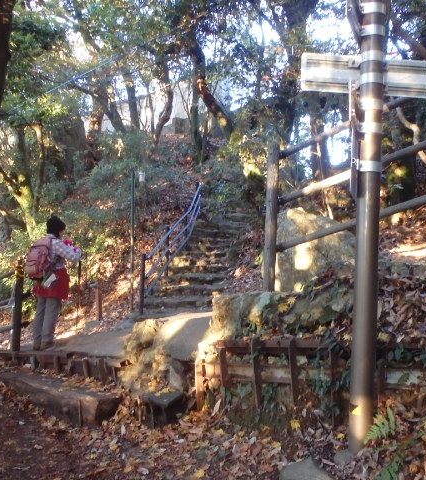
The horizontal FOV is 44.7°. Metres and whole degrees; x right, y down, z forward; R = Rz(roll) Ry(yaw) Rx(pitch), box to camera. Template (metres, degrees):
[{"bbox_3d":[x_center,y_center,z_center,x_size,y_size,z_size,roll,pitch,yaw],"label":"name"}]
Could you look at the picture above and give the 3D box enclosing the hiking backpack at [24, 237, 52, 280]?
[{"bbox_3d":[-1.997,0.209,5.900,0.275,0.470,0.195,2,-11,33],"label":"hiking backpack"}]

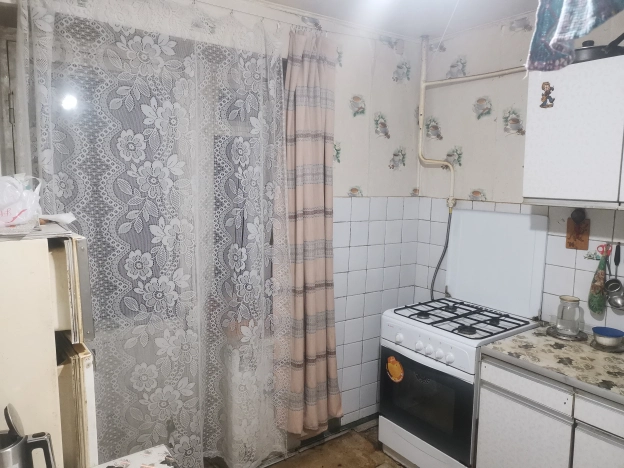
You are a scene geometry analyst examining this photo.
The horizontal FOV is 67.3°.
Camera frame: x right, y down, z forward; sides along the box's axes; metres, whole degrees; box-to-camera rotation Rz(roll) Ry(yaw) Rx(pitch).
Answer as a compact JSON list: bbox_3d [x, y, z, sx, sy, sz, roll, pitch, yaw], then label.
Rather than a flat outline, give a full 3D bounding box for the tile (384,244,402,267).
[{"bbox_3d":[0.519,0.135,3.023,0.148,0.149,0.010,-3,8,-35],"label":"tile"}]

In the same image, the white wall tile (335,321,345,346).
[{"bbox_3d":[0.141,0.610,2.832,0.150,0.150,0.008,-3,8,-36],"label":"white wall tile"}]

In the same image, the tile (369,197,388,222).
[{"bbox_3d":[0.414,-0.156,2.926,0.150,0.150,0.008,-3,8,-36],"label":"tile"}]

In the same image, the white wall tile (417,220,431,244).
[{"bbox_3d":[0.747,-0.014,3.114,0.010,0.150,0.100,-3,8,-37],"label":"white wall tile"}]

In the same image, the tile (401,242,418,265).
[{"bbox_3d":[0.649,0.133,3.144,0.150,0.150,0.008,-3,8,-36],"label":"tile"}]

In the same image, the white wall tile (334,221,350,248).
[{"bbox_3d":[0.157,0.003,2.745,0.148,0.149,0.010,-3,8,-35],"label":"white wall tile"}]

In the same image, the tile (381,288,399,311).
[{"bbox_3d":[0.510,0.436,3.071,0.151,0.150,0.010,-3,8,-37],"label":"tile"}]

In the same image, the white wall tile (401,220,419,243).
[{"bbox_3d":[0.654,-0.018,3.126,0.150,0.150,0.008,-3,8,-36],"label":"white wall tile"}]

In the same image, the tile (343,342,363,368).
[{"bbox_3d":[0.254,0.748,2.922,0.151,0.150,0.010,-3,8,-37],"label":"tile"}]

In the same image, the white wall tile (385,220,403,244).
[{"bbox_3d":[0.525,-0.016,3.006,0.148,0.149,0.010,-3,8,-35],"label":"white wall tile"}]

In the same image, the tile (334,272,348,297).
[{"bbox_3d":[0.152,0.307,2.779,0.150,0.150,0.010,-3,8,-36],"label":"tile"}]

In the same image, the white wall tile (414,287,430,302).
[{"bbox_3d":[0.727,0.432,3.146,0.010,0.149,0.099,-3,8,-35],"label":"white wall tile"}]

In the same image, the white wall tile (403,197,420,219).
[{"bbox_3d":[0.654,-0.170,3.093,0.150,0.150,0.010,-3,8,-37],"label":"white wall tile"}]

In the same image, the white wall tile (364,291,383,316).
[{"bbox_3d":[0.389,0.445,2.975,0.150,0.150,0.010,-3,8,-36],"label":"white wall tile"}]

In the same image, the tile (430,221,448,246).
[{"bbox_3d":[0.817,-0.004,2.990,0.010,0.149,0.152,-3,8,-35],"label":"tile"}]

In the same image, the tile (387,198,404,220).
[{"bbox_3d":[0.530,-0.164,2.988,0.148,0.145,0.010,-3,8,-35],"label":"tile"}]

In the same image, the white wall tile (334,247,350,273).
[{"bbox_3d":[0.157,0.158,2.761,0.150,0.150,0.010,-3,8,-36],"label":"white wall tile"}]

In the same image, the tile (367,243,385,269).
[{"bbox_3d":[0.398,0.142,2.944,0.151,0.150,0.010,-3,8,-37],"label":"tile"}]

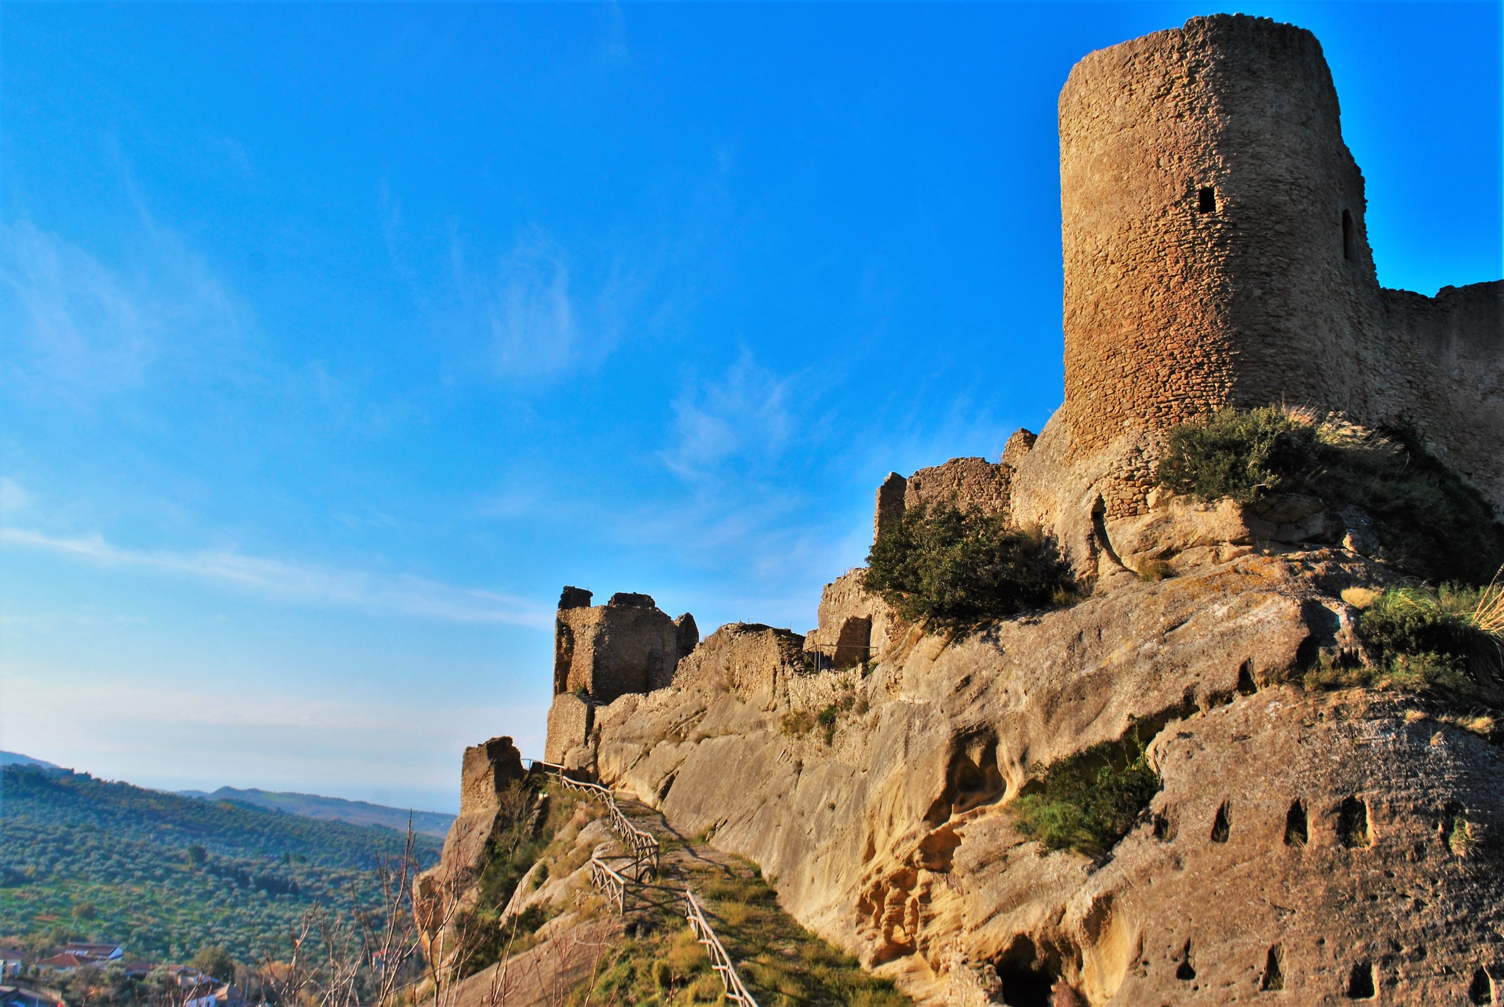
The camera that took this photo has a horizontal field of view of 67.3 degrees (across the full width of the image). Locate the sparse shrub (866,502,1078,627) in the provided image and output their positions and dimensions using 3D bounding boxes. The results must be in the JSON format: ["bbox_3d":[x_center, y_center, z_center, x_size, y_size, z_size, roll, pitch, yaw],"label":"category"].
[{"bbox_3d":[7.045,1.974,36.500,6.500,3.700,4.500,-2,-14,11],"label":"sparse shrub"}]

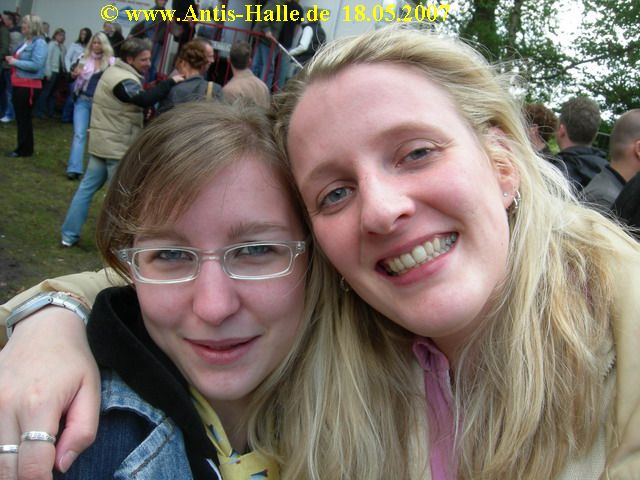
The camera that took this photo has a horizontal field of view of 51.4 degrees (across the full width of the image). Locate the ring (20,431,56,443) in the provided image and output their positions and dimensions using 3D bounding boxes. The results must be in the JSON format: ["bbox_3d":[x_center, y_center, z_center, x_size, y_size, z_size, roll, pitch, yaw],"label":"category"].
[{"bbox_3d":[-0.167,0.117,0.395,0.021,0.005,0.021,6,-30,-19],"label":"ring"}]

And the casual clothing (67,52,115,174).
[{"bbox_3d":[-2.686,-1.436,7.730,0.490,1.420,0.320,11,12,-8],"label":"casual clothing"}]

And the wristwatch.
[{"bbox_3d":[-0.196,0.066,0.480,0.058,0.047,0.025,-31,19,2],"label":"wristwatch"}]

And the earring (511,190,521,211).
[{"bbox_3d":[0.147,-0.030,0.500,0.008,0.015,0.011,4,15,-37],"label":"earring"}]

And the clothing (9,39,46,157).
[{"bbox_3d":[-3.674,-1.793,8.335,0.400,1.420,0.450,6,14,-32],"label":"clothing"}]

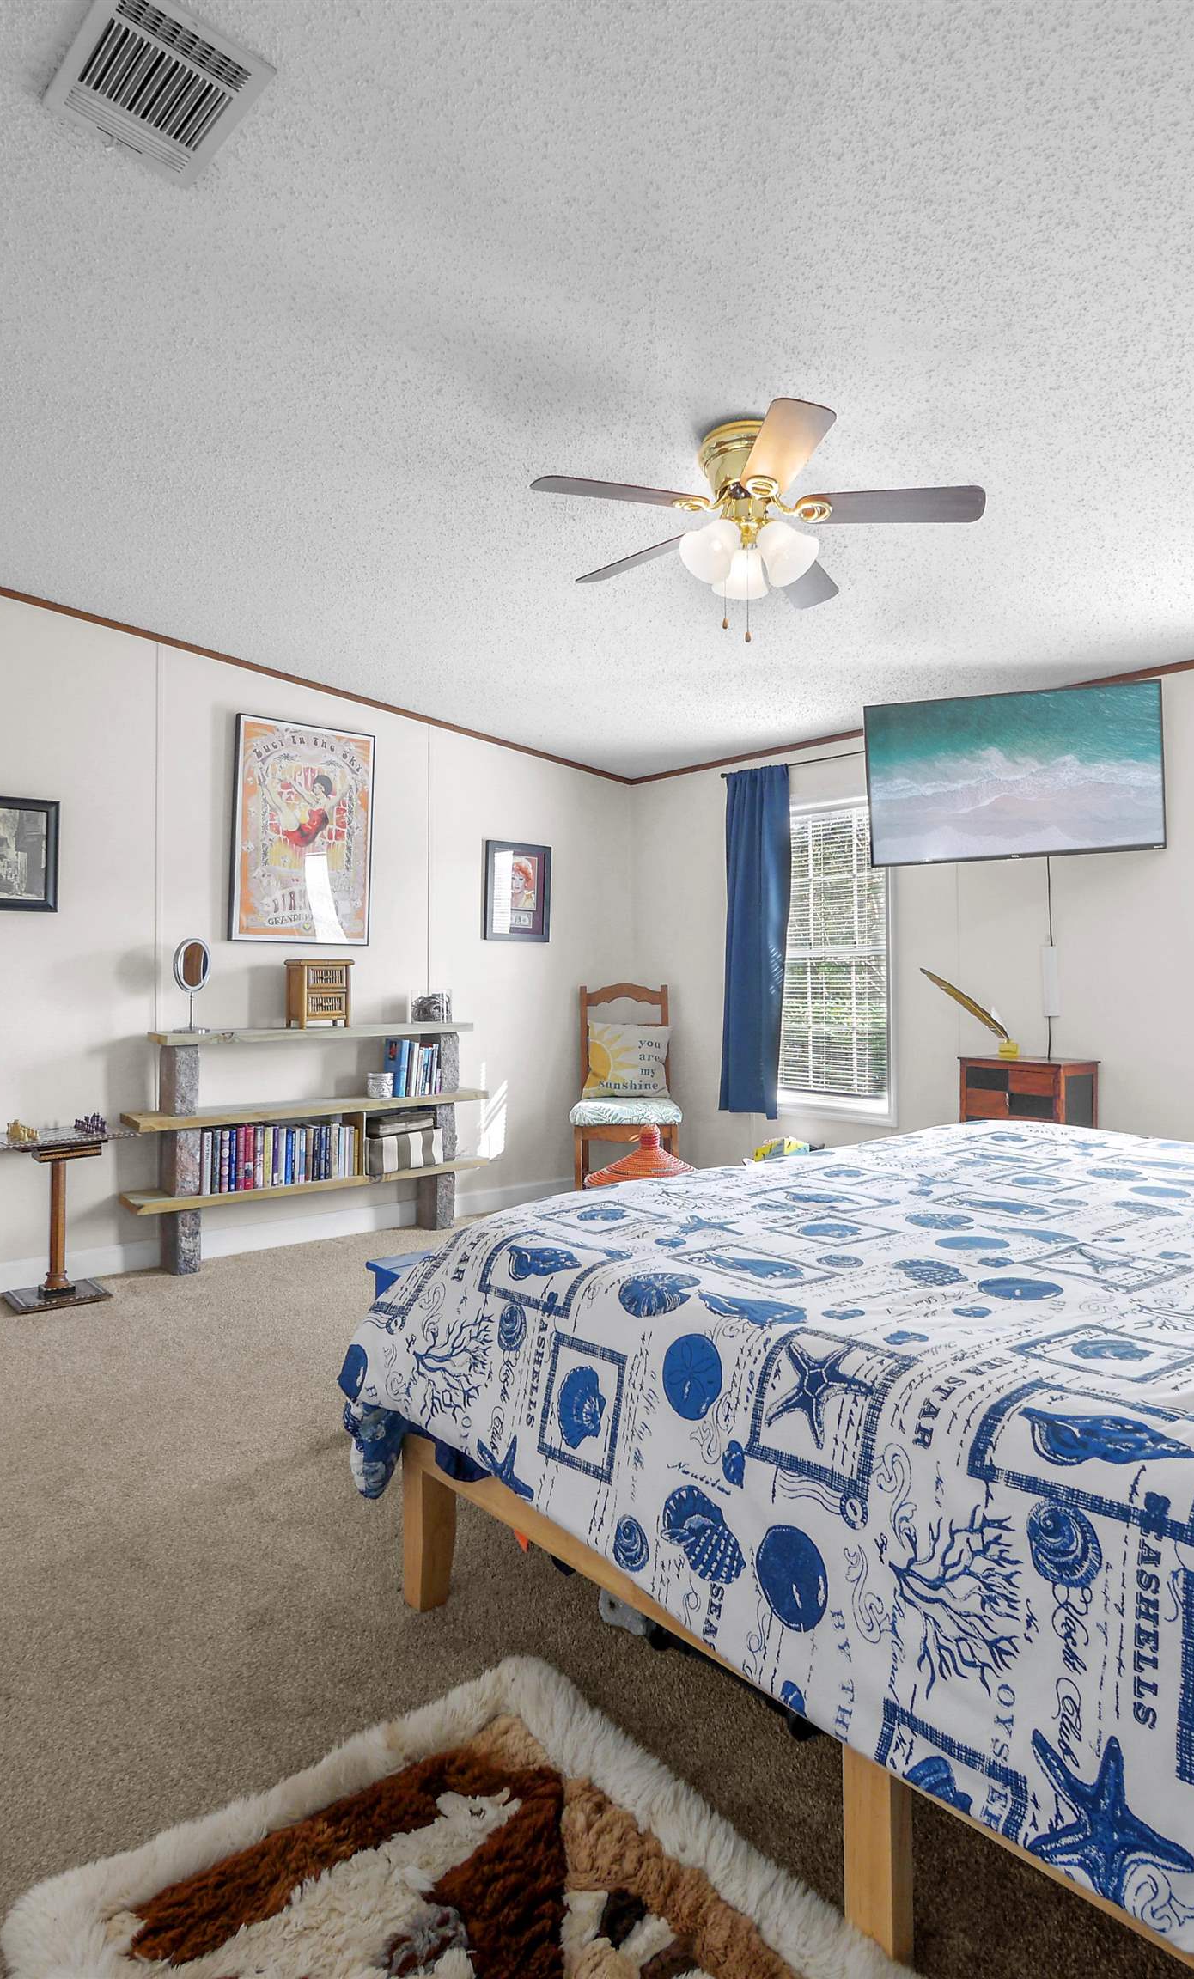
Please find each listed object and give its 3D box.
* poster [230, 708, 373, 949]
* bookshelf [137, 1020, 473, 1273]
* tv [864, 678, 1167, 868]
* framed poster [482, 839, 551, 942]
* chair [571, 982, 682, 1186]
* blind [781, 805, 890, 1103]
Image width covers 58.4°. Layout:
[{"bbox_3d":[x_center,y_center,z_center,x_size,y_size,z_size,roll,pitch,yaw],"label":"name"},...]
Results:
[{"bbox_3d":[-1.263,-0.673,4.633,0.648,0.945,0.025,0,0,-42],"label":"poster"},{"bbox_3d":[-1.168,0.629,4.568,1.580,0.940,0.190,0,0,-42],"label":"bookshelf"},{"bbox_3d":[1.540,-0.787,3.965,1.040,0.605,0.060,-3,2,9],"label":"tv"},{"bbox_3d":[-0.400,-0.488,5.399,0.410,0.490,0.030,0,0,-42],"label":"framed poster"},{"bbox_3d":[0.156,0.540,5.379,0.500,1.100,0.500,0,0,2],"label":"chair"},{"bbox_3d":[1.057,-0.170,5.031,0.050,1.340,0.720,0,0,-42],"label":"blind"}]

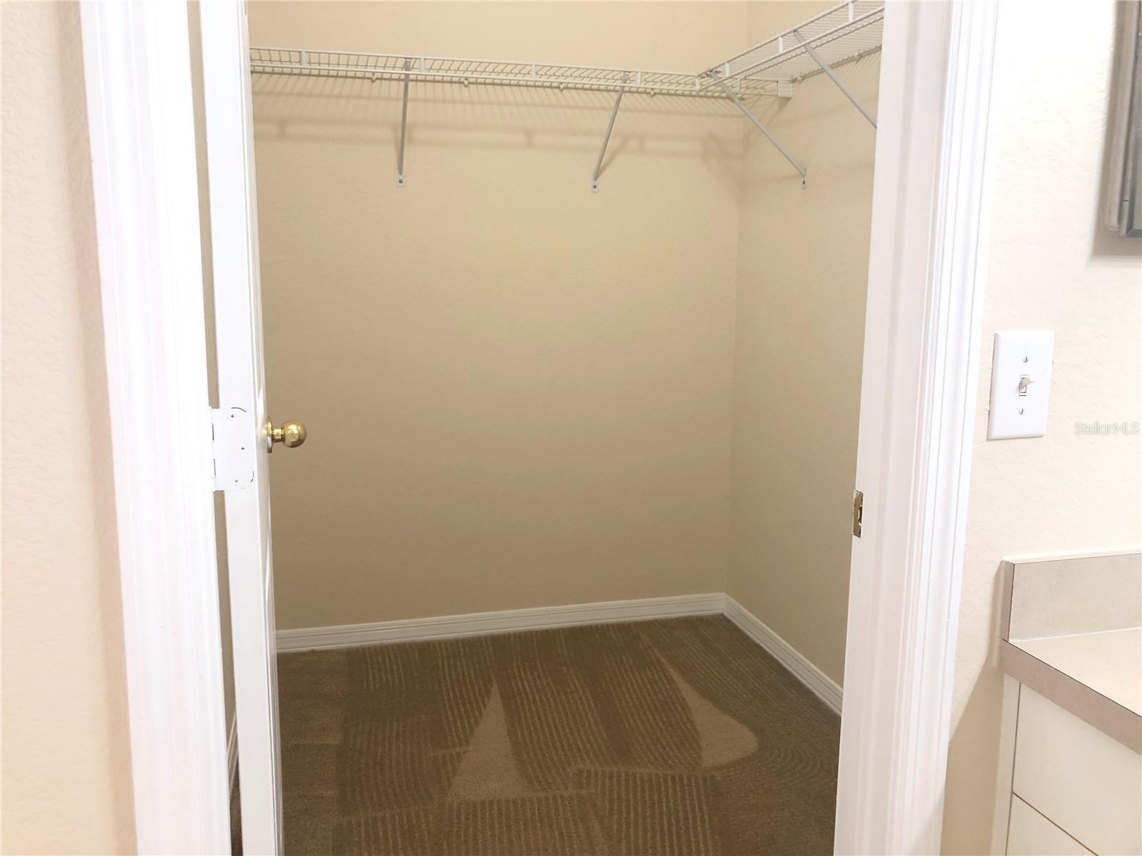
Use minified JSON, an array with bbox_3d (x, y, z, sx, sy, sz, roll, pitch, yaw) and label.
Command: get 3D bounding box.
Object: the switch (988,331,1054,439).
[{"bbox_3d":[0.521,-0.048,1.059,0.079,0.124,0.016,-2,10,-14],"label":"switch"}]

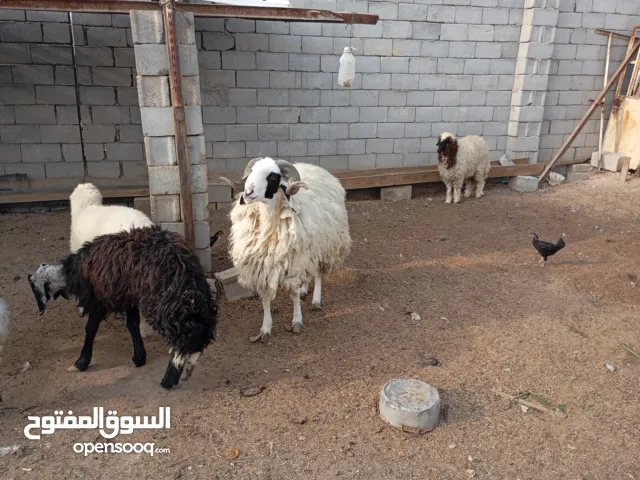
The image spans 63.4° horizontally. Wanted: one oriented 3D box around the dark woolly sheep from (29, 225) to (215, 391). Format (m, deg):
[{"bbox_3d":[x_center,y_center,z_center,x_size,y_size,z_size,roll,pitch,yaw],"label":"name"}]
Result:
[{"bbox_3d":[-0.935,0.290,2.426,1.050,0.760,0.380,7,19,19],"label":"dark woolly sheep"}]

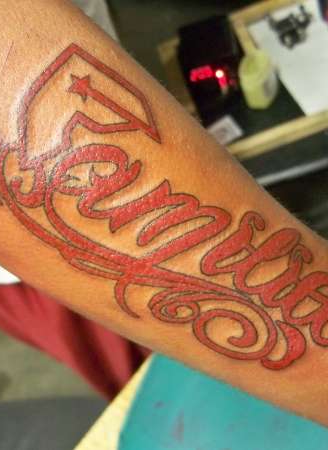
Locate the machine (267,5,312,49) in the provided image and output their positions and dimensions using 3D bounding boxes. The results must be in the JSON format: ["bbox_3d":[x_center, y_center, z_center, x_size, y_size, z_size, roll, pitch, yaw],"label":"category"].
[{"bbox_3d":[0.209,-0.327,1.059,0.070,0.036,0.055,-20,42,1],"label":"machine"}]

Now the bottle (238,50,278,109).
[{"bbox_3d":[0.139,-0.211,0.940,0.054,0.072,0.054,-20,42,1],"label":"bottle"}]

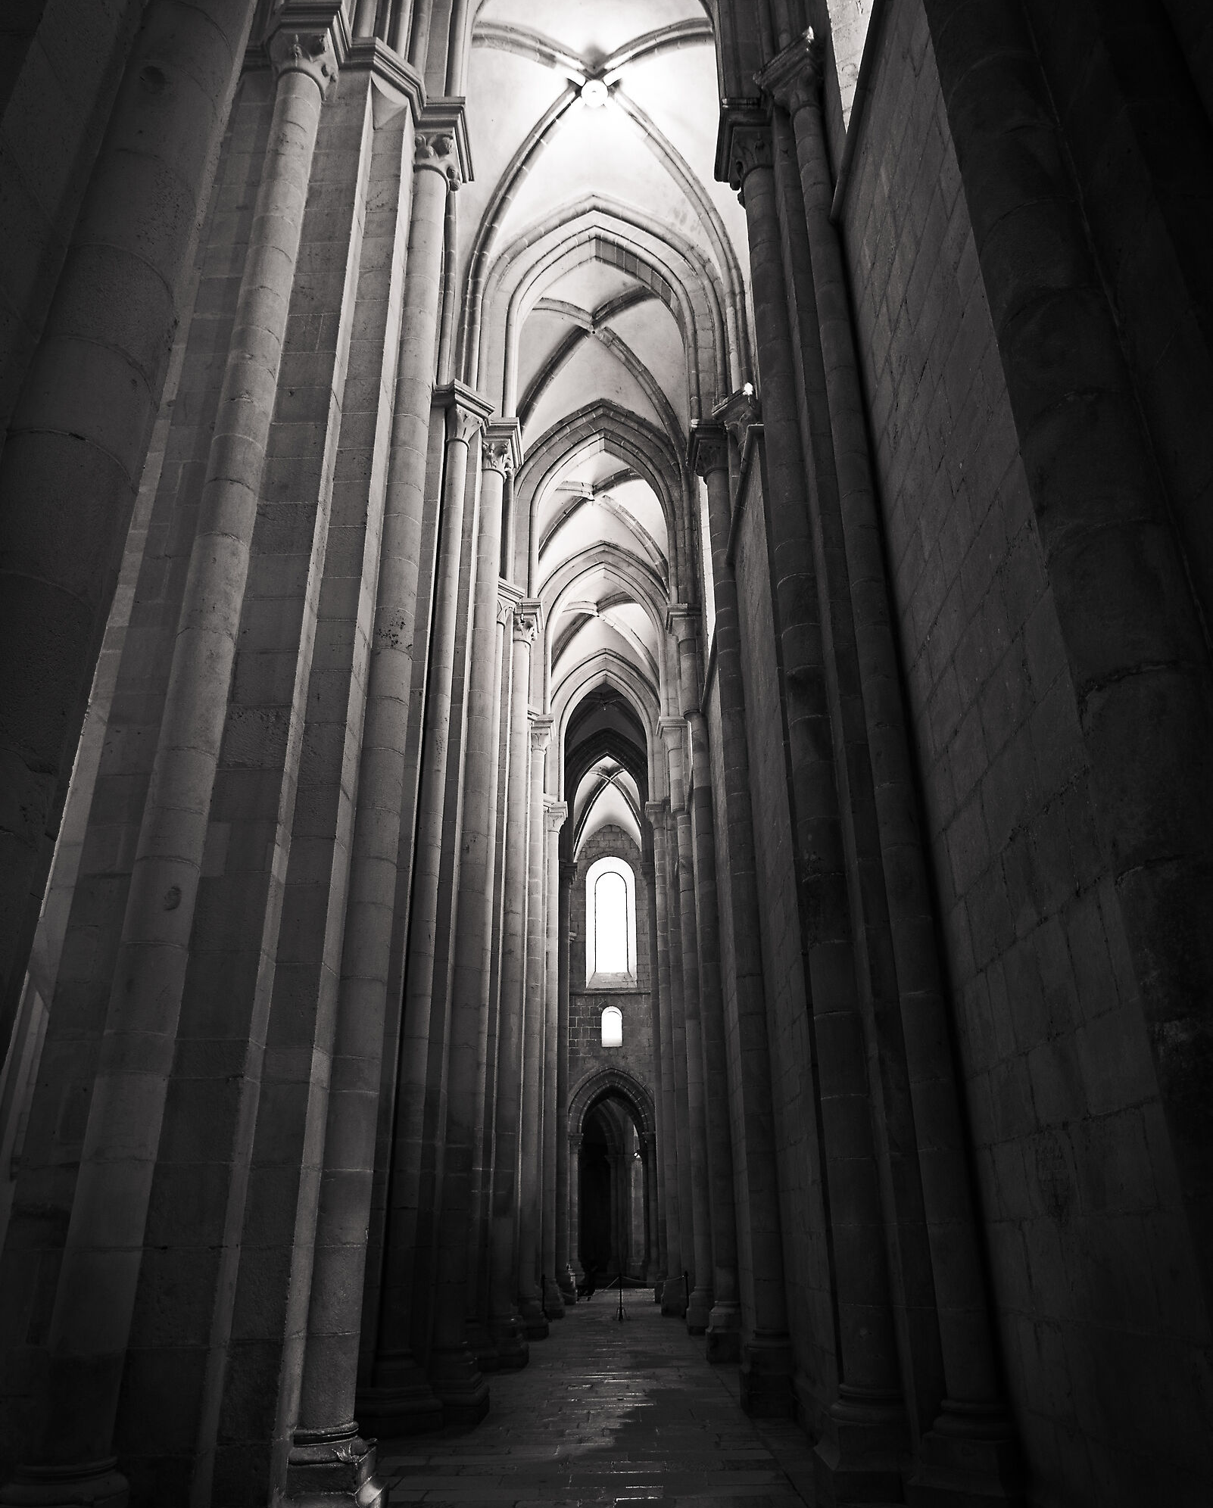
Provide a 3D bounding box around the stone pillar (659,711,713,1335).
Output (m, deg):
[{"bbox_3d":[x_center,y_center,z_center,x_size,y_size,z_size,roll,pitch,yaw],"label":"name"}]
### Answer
[{"bbox_3d":[1.744,5.473,24.138,0.688,13.580,1.032,0,-25,0],"label":"stone pillar"}]

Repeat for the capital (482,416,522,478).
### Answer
[{"bbox_3d":[-1.643,-4.688,17.187,0.542,0.869,1.015,0,-25,0],"label":"capital"}]

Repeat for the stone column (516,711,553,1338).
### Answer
[{"bbox_3d":[-1.542,5.480,24.126,0.550,13.580,1.084,0,-25,0],"label":"stone column"}]

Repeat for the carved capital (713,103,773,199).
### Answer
[{"bbox_3d":[1.576,-6.891,12.365,0.568,0.904,1.006,0,-25,0],"label":"carved capital"}]

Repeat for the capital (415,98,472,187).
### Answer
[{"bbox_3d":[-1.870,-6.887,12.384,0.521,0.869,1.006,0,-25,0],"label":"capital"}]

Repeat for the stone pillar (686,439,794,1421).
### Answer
[{"bbox_3d":[1.670,1.076,14.538,0.654,13.580,1.032,0,-25,0],"label":"stone pillar"}]

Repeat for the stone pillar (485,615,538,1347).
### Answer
[{"bbox_3d":[-1.578,3.282,19.326,0.568,13.580,1.084,0,-25,0],"label":"stone pillar"}]

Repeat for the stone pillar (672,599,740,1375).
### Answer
[{"bbox_3d":[1.707,3.274,19.339,0.671,13.580,1.032,0,-25,0],"label":"stone pillar"}]

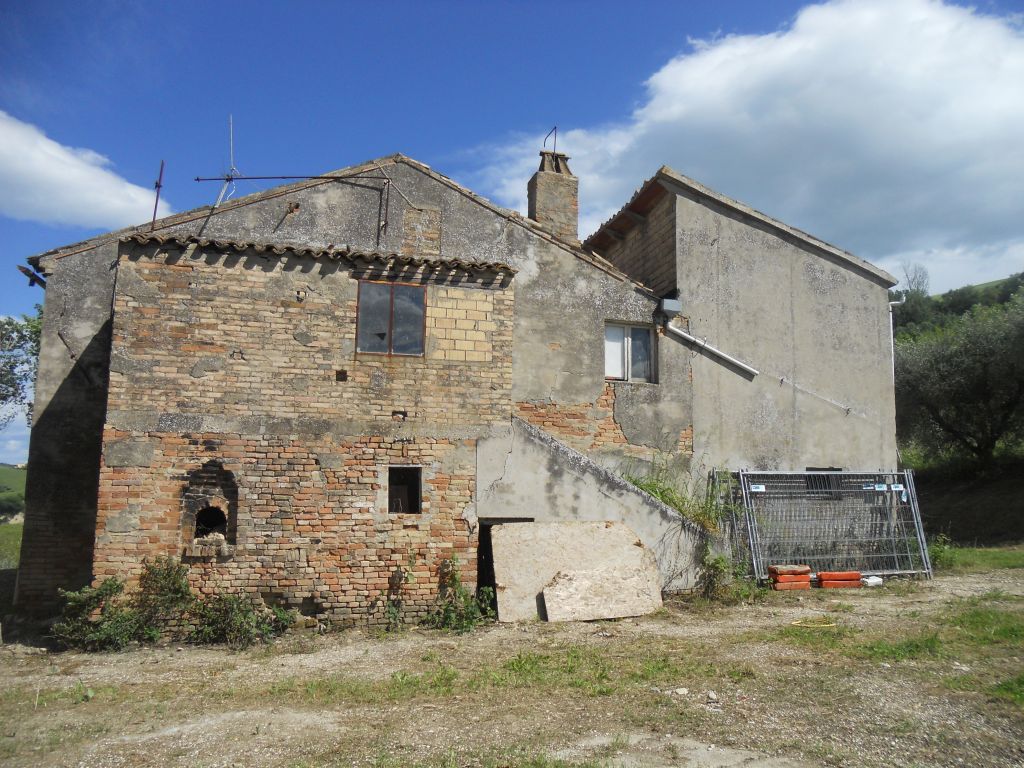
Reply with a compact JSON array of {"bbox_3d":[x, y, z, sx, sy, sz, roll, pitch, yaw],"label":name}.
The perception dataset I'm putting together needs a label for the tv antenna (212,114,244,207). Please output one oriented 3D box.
[{"bbox_3d":[-4.059,-3.200,11.439,0.360,1.220,0.400,3,-7,-16],"label":"tv antenna"}]

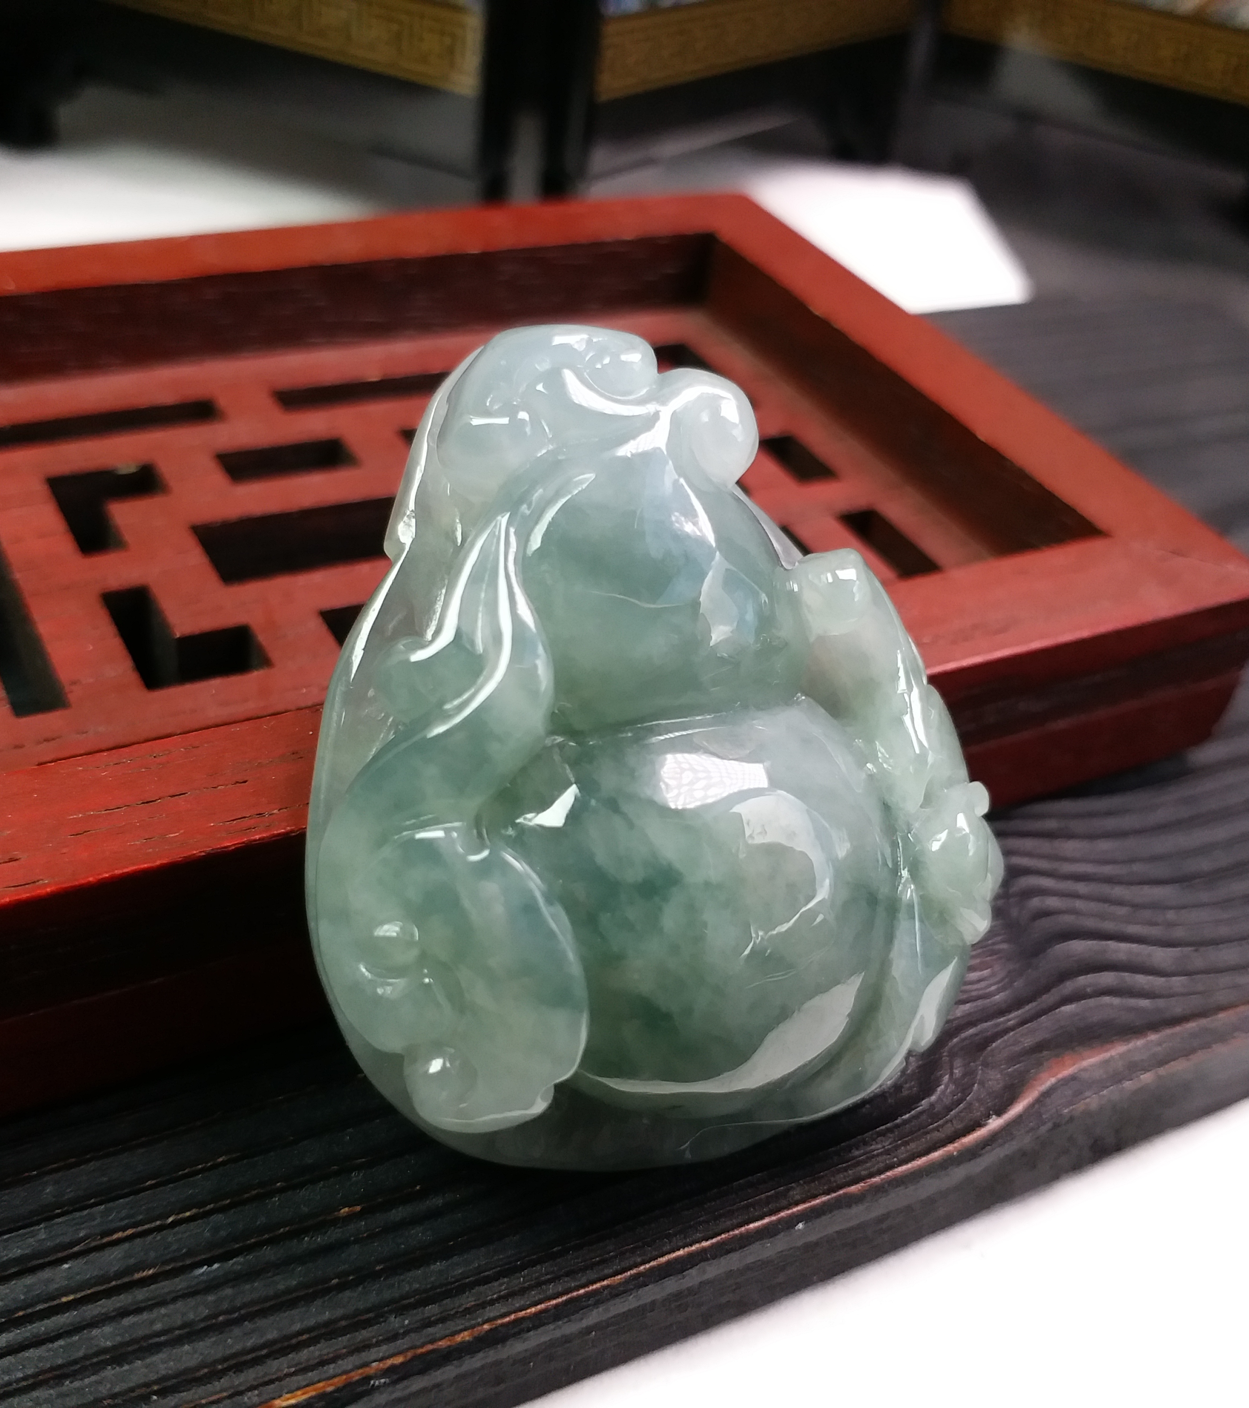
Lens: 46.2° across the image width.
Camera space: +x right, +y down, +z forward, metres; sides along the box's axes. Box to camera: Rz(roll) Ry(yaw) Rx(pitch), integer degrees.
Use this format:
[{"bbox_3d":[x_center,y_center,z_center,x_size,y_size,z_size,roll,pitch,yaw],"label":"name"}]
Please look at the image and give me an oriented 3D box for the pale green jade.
[{"bbox_3d":[0.003,0.002,0.094,0.048,0.017,0.055,-13,86,-26],"label":"pale green jade"}]

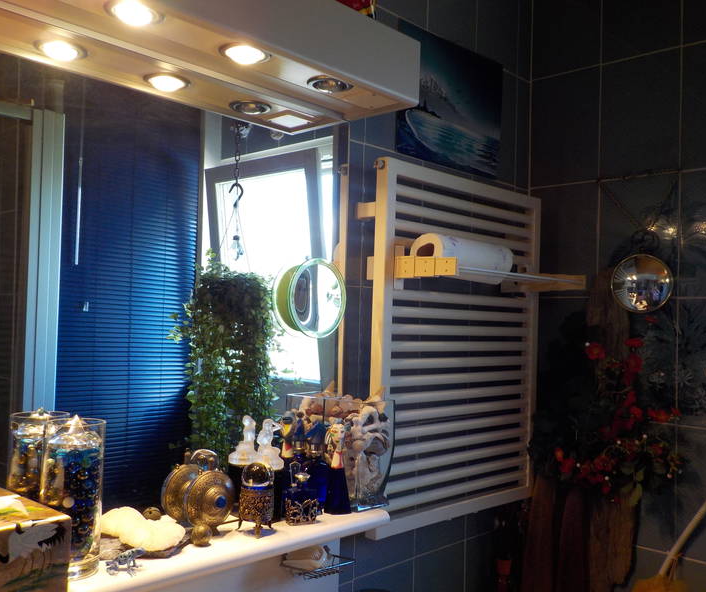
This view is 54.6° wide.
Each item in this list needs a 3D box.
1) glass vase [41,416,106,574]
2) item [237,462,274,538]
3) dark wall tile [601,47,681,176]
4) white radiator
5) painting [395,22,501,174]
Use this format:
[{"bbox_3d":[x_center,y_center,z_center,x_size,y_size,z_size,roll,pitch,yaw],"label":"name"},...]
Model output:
[{"bbox_3d":[-0.379,0.268,0.927,0.076,0.200,0.076,0,-2,45],"label":"glass vase"},{"bbox_3d":[-0.148,0.317,1.077,0.055,0.107,0.055,1,-1,0],"label":"item"},{"bbox_3d":[0.708,-0.444,1.693,0.200,0.300,0.010,0,-2,44],"label":"dark wall tile"},{"bbox_3d":[0.242,0.115,1.578,0.075,0.760,0.600,0,-2,44],"label":"white radiator"},{"bbox_3d":[0.234,-0.452,1.625,0.020,0.293,0.400,0,-2,45],"label":"painting"}]

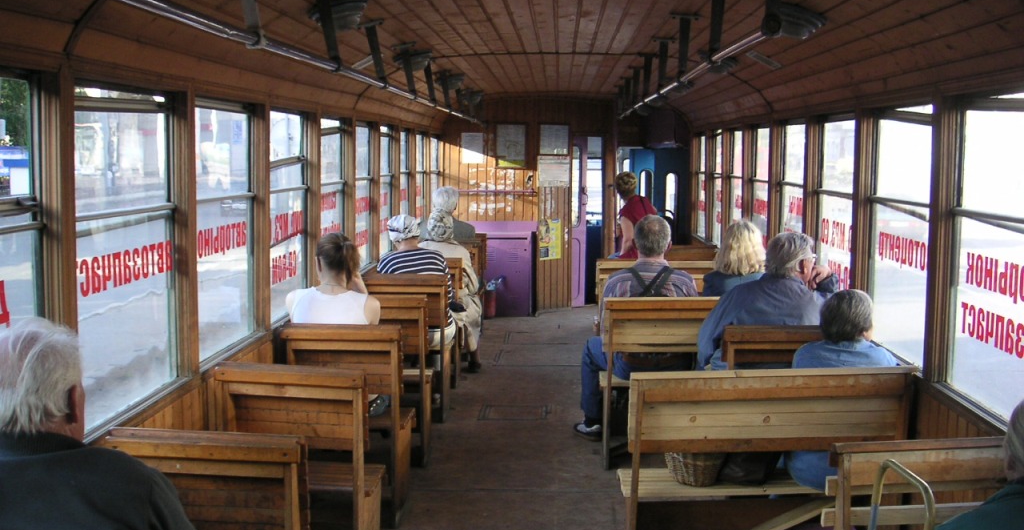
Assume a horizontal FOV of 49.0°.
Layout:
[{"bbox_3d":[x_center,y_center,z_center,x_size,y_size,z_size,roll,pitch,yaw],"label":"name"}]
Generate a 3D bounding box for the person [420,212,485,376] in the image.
[{"bbox_3d":[-0.414,0.188,7.733,0.480,1.160,0.750,1,6,7],"label":"person"}]

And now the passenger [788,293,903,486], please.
[{"bbox_3d":[1.148,0.609,4.056,0.460,1.090,0.720,1,6,7],"label":"passenger"}]

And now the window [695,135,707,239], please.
[{"bbox_3d":[1.578,-0.639,9.263,0.070,0.870,0.690,1,6,2],"label":"window"}]

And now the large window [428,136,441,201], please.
[{"bbox_3d":[-0.737,-0.769,10.346,0.070,0.870,0.690,1,6,2],"label":"large window"}]

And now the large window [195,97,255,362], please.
[{"bbox_3d":[-1.024,-0.137,4.039,0.070,0.880,0.860,1,6,2],"label":"large window"}]

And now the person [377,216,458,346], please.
[{"bbox_3d":[-0.580,0.287,6.947,0.470,1.215,0.680,1,6,2],"label":"person"}]

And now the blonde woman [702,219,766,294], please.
[{"bbox_3d":[1.180,0.378,5.994,0.440,1.250,0.680,1,6,2],"label":"blonde woman"}]

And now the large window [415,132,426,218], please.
[{"bbox_3d":[-0.806,-0.713,9.716,0.070,0.880,0.900,1,6,2],"label":"large window"}]

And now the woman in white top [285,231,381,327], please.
[{"bbox_3d":[-0.736,0.429,5.025,0.440,1.220,0.720,1,6,2],"label":"woman in white top"}]

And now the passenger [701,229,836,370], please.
[{"bbox_3d":[1.111,0.467,5.085,0.570,1.255,0.700,1,6,8],"label":"passenger"}]

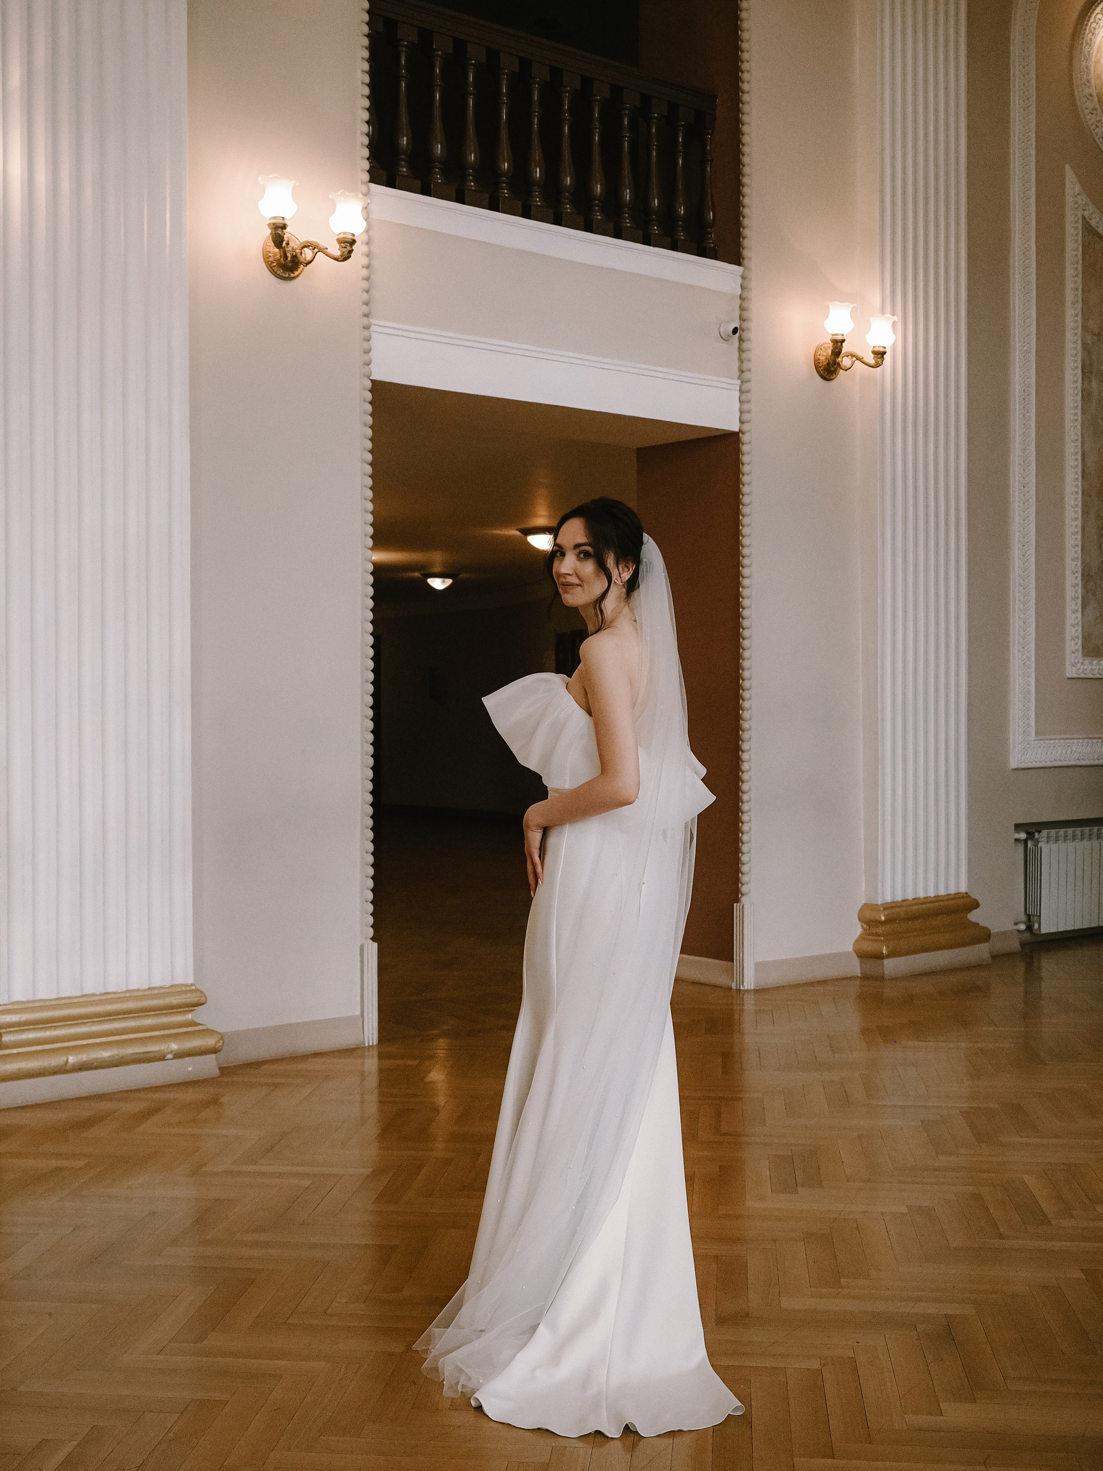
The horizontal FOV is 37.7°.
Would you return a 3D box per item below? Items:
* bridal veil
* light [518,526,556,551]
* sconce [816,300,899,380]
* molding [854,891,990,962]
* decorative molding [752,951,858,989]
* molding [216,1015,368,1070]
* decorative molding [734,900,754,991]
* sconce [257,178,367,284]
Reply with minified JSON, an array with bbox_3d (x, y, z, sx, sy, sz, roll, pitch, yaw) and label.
[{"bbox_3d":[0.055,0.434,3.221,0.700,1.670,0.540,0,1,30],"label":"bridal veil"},{"bbox_3d":[-0.070,-1.397,11.588,0.370,0.150,0.370,0,1,0],"label":"light"},{"bbox_3d":[1.432,-1.891,7.751,0.430,0.320,0.290,-1,1,-37],"label":"sconce"},{"bbox_3d":[1.893,0.959,8.175,0.860,0.270,0.170,-1,1,-37],"label":"molding"},{"bbox_3d":[1.239,1.130,7.793,0.680,0.128,0.030,-1,1,-37],"label":"decorative molding"},{"bbox_3d":[-0.992,1.161,6.134,0.640,0.132,0.030,-1,1,-37],"label":"molding"},{"bbox_3d":[0.906,0.993,7.594,0.066,0.410,0.070,-1,1,-37],"label":"decorative molding"},{"bbox_3d":[-0.924,-1.861,5.976,0.430,0.320,0.290,-1,1,-37],"label":"sconce"}]

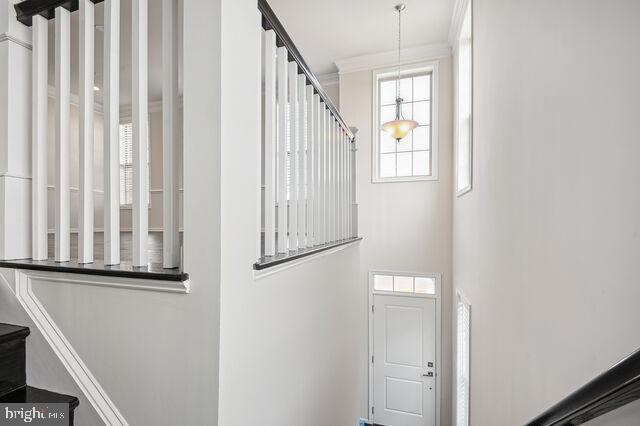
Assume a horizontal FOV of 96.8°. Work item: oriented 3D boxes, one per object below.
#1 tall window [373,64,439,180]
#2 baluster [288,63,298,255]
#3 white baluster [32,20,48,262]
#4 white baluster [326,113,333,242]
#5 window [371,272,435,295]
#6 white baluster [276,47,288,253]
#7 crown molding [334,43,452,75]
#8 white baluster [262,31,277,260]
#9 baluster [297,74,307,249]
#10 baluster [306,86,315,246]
[{"bbox_3d":[1.302,-1.364,4.382,0.900,1.700,0.100,0,-1,17],"label":"tall window"},{"bbox_3d":[-0.127,-0.273,1.381,0.031,0.910,0.031,0,-1,18],"label":"baluster"},{"bbox_3d":[-1.054,-0.278,1.071,0.031,0.910,0.031,0,-1,18],"label":"white baluster"},{"bbox_3d":[0.061,-0.248,1.942,0.031,0.910,0.031,0,-1,18],"label":"white baluster"},{"bbox_3d":[1.302,1.089,4.382,0.920,0.280,0.080,0,-1,17],"label":"window"},{"bbox_3d":[-0.164,-0.277,1.268,0.031,0.910,0.031,0,-1,18],"label":"white baluster"},{"bbox_3d":[1.075,-2.368,4.379,1.700,0.130,0.100,0,-1,17],"label":"crown molding"},{"bbox_3d":[-0.202,-0.281,1.156,0.031,0.910,0.031,0,-1,18],"label":"white baluster"},{"bbox_3d":[-0.089,-0.268,1.493,0.031,0.910,0.031,0,-1,18],"label":"baluster"},{"bbox_3d":[-0.052,-0.262,1.605,0.031,0.910,0.031,0,-1,18],"label":"baluster"}]

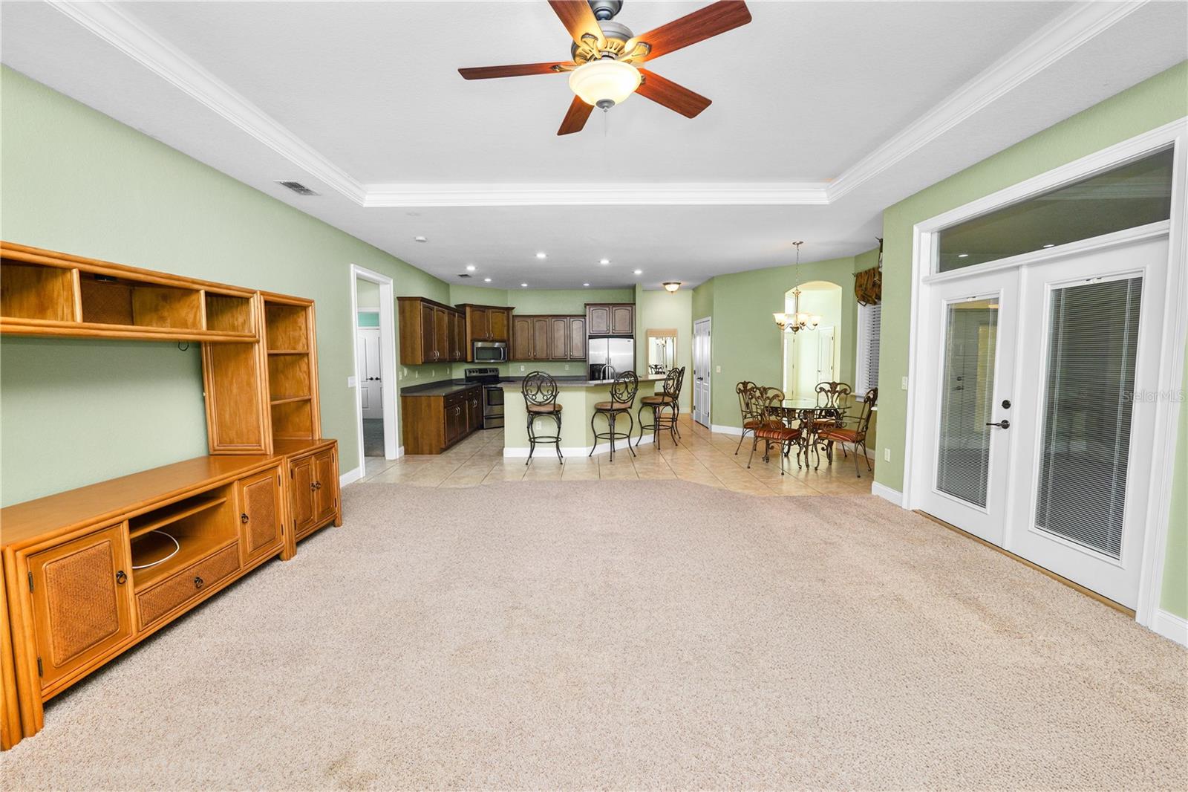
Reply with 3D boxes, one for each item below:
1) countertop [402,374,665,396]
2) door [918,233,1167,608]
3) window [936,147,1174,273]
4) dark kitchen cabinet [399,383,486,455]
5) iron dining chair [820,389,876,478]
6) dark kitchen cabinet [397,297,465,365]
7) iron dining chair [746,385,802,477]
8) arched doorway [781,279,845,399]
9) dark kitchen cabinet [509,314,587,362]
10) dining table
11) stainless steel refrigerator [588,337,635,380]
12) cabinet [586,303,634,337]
[{"bbox_3d":[-0.789,-0.224,8.280,4.227,0.200,3.950,-1,5,-1],"label":"countertop"},{"bbox_3d":[3.040,0.099,3.333,0.080,2.053,1.699,-1,5,-1],"label":"door"},{"bbox_3d":[3.034,-1.183,3.203,0.060,0.388,1.575,-1,5,-1],"label":"window"},{"bbox_3d":[-2.584,0.349,8.126,0.620,0.880,2.320,-1,5,-1],"label":"dark kitchen cabinet"},{"bbox_3d":[3.152,0.416,5.736,0.520,1.020,0.570,-6,7,-44],"label":"iron dining chair"},{"bbox_3d":[-2.747,-1.066,8.006,0.340,0.995,2.250,-1,5,-1],"label":"dark kitchen cabinet"},{"bbox_3d":[2.281,0.415,5.865,0.570,1.020,0.520,-5,7,-40],"label":"iron dining chair"},{"bbox_3d":[3.528,-0.522,7.468,0.875,2.575,0.150,4,7,44],"label":"arched doorway"},{"bbox_3d":[-0.971,-1.254,10.005,1.601,0.975,0.330,-1,5,-1],"label":"dark kitchen cabinet"},{"bbox_3d":[2.832,0.510,6.257,1.140,0.750,1.140,-1,5,-1],"label":"dining table"},{"bbox_3d":[0.357,-0.301,9.845,0.919,1.800,0.760,-1,5,-1],"label":"stainless steel refrigerator"},{"bbox_3d":[0.342,-1.600,9.842,1.016,0.650,0.620,-1,5,-1],"label":"cabinet"}]

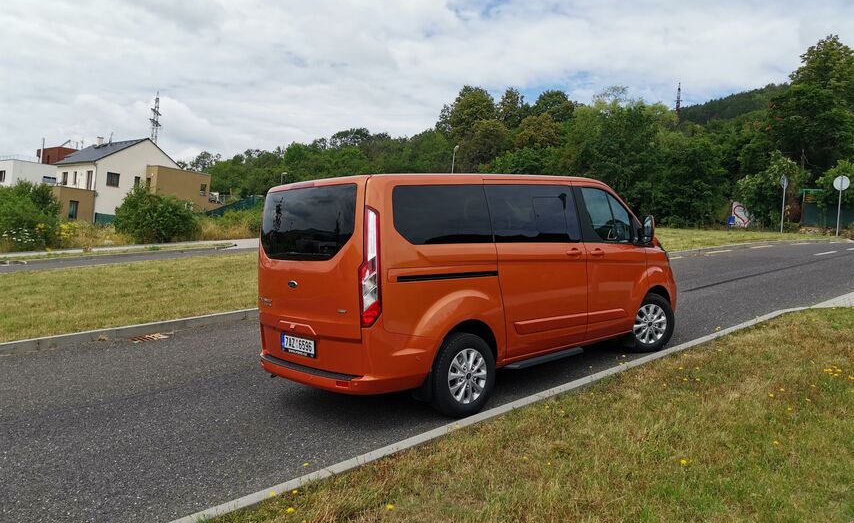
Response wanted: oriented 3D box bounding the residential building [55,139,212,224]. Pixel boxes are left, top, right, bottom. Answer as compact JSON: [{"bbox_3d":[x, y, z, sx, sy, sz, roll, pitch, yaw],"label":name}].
[{"bbox_3d":[-30.920,-8.002,64.982,10.700,8.900,13.600,5,1,39],"label":"residential building"}]

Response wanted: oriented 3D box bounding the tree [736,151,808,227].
[{"bbox_3d":[21.540,-4.489,40.000,4.354,4.738,4.300,4,1,28],"label":"tree"}]

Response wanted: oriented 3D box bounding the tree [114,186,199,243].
[{"bbox_3d":[-13.913,-2.417,33.000,4.191,2.983,4.000,3,1,-23],"label":"tree"}]

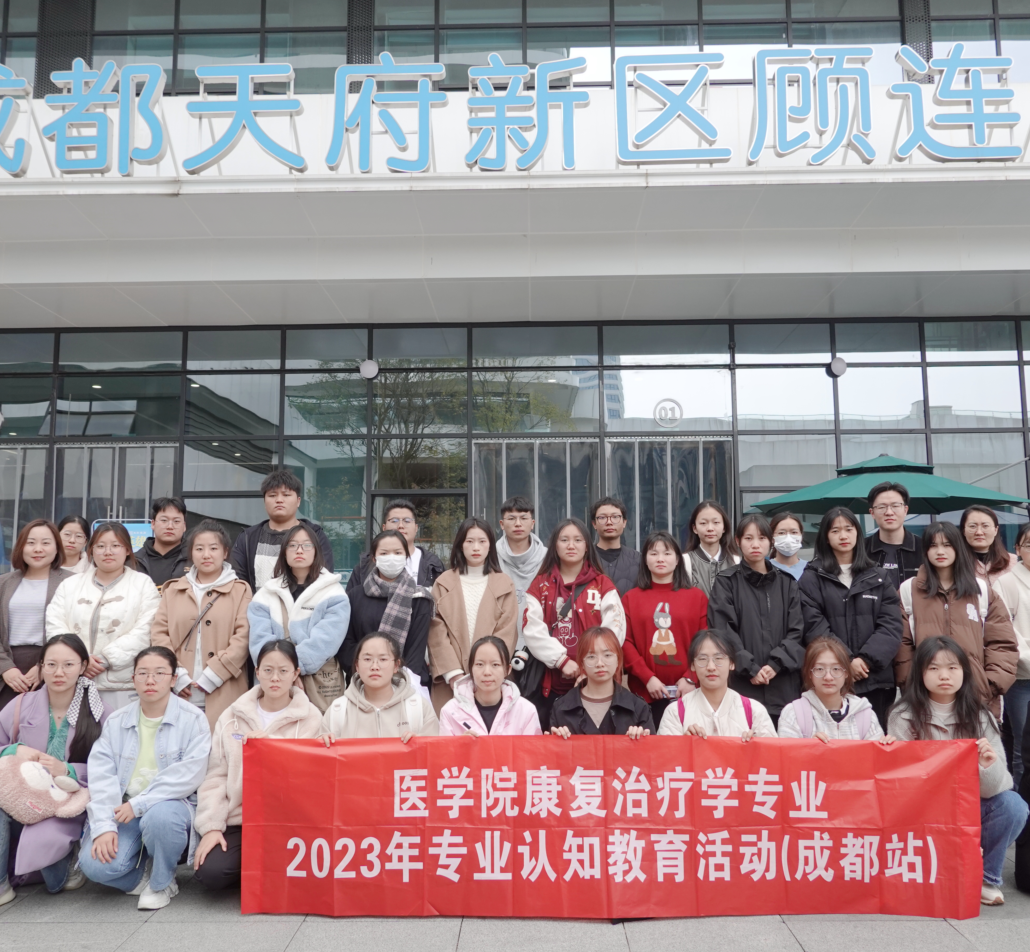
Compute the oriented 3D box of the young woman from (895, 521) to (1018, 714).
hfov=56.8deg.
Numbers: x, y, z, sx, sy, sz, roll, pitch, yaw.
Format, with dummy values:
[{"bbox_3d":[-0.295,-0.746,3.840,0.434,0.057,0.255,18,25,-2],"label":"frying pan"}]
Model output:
[{"bbox_3d":[2.262,0.996,4.792,0.620,1.538,0.400,-3,-7,24],"label":"young woman"}]

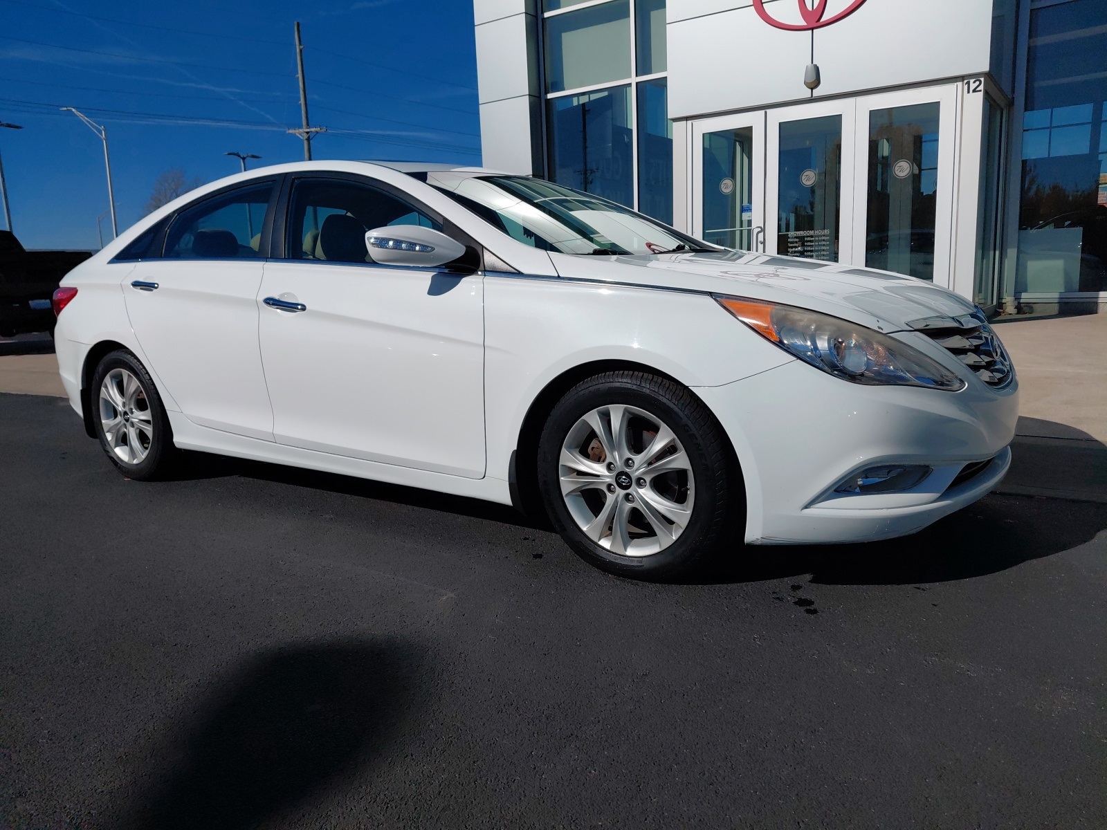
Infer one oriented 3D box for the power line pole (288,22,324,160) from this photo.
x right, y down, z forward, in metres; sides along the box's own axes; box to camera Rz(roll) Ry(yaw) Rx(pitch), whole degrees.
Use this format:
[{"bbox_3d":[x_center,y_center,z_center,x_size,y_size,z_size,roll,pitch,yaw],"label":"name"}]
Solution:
[{"bbox_3d":[-14.421,-14.370,47.283,2.350,16.650,0.380,-2,9,0],"label":"power line pole"}]

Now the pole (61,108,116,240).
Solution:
[{"bbox_3d":[-25.136,-10.834,43.730,2.520,11.490,0.350,-2,9,0],"label":"pole"}]

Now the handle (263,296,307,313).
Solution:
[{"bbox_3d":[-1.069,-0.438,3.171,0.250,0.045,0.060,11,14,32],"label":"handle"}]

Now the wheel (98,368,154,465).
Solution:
[{"bbox_3d":[-2.080,-0.002,4.035,0.470,0.470,0.190,5,11,33],"label":"wheel"}]

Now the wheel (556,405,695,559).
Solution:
[{"bbox_3d":[0.263,0.193,2.519,0.470,0.470,0.190,5,11,35],"label":"wheel"}]

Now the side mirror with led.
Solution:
[{"bbox_3d":[-0.465,-0.566,2.704,0.240,0.145,0.250,5,11,33],"label":"side mirror with led"}]

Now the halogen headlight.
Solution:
[{"bbox_3d":[0.799,-0.199,2.241,0.620,0.290,0.410,5,11,33],"label":"halogen headlight"}]

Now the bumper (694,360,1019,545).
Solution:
[{"bbox_3d":[1.180,-0.021,2.844,0.780,0.580,1.800,5,11,33],"label":"bumper"}]

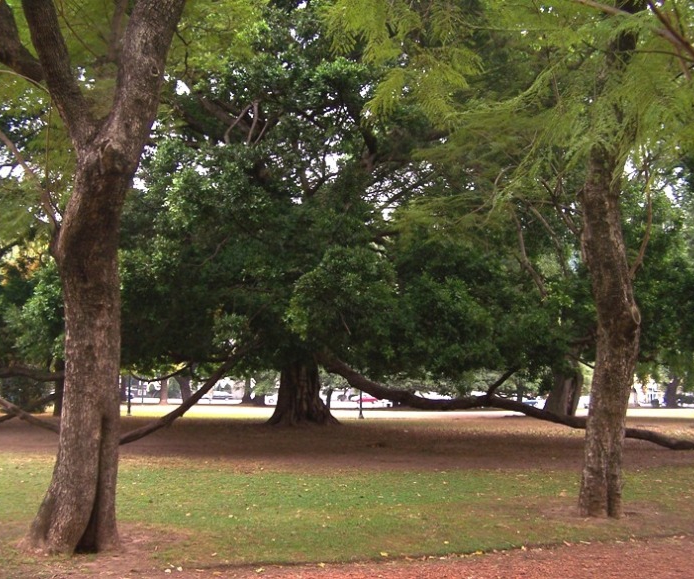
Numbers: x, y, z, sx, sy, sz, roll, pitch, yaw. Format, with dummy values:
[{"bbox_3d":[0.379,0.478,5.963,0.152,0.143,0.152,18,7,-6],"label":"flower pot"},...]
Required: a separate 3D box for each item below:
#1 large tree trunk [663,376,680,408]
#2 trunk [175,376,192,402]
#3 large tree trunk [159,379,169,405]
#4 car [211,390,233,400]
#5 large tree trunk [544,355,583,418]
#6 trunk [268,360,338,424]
[{"bbox_3d":[26.419,8.386,69.000,1.300,2.600,1.250,0,-7,0],"label":"large tree trunk"},{"bbox_3d":[-15.819,9.603,82.000,1.500,2.750,1.300,0,-7,0],"label":"trunk"},{"bbox_3d":[-17.873,10.014,83.000,1.000,2.600,0.980,0,-7,0],"label":"large tree trunk"},{"bbox_3d":[-17.335,14.759,118.000,4.200,1.450,1.750,-3,-7,21],"label":"car"},{"bbox_3d":[12.319,5.508,48.000,2.100,3.400,2.000,0,-7,0],"label":"large tree trunk"},{"bbox_3d":[-1.969,4.558,37.500,3.050,3.000,3.000,0,-7,0],"label":"trunk"}]

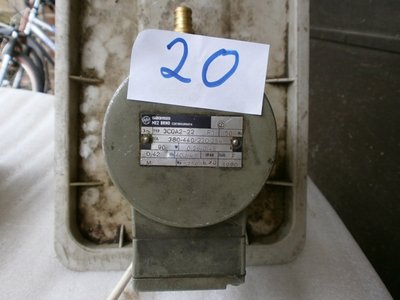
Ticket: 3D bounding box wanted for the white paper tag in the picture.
[{"bbox_3d":[-0.001,-0.060,0.240,0.104,0.054,0.006,6,0,0],"label":"white paper tag"}]

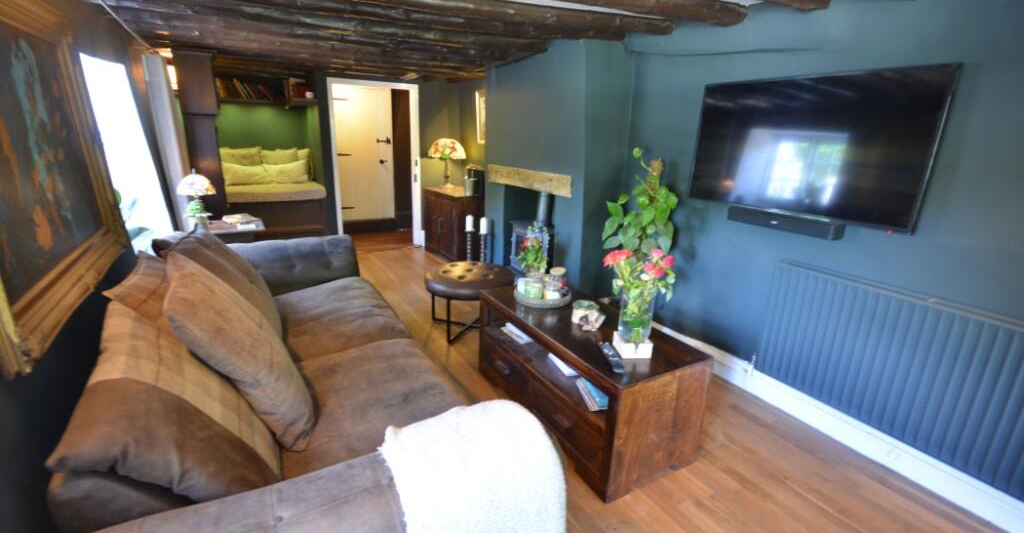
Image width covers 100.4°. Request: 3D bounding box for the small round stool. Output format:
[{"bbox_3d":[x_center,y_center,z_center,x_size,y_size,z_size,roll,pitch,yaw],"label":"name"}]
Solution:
[{"bbox_3d":[-0.327,0.263,3.374,0.700,0.450,0.700,2,17,-1],"label":"small round stool"}]

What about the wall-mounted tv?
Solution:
[{"bbox_3d":[1.337,-0.565,2.022,0.060,0.616,1.045,-7,18,-29],"label":"wall-mounted tv"}]

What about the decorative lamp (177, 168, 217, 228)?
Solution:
[{"bbox_3d":[-2.737,-0.583,3.730,0.280,0.517,0.280,-8,19,-29],"label":"decorative lamp"}]

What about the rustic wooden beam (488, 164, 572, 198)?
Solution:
[{"bbox_3d":[0.104,-0.732,3.565,0.110,0.152,1.309,-7,18,-29],"label":"rustic wooden beam"}]

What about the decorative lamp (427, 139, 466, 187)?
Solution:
[{"bbox_3d":[-0.770,-1.231,5.076,0.460,0.560,0.460,-7,18,-29],"label":"decorative lamp"}]

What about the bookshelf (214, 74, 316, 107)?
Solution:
[{"bbox_3d":[-2.905,-2.087,5.045,1.045,0.385,0.300,-7,18,-29],"label":"bookshelf"}]

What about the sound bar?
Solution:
[{"bbox_3d":[1.411,-0.243,2.249,0.100,0.075,0.545,-8,19,-29],"label":"sound bar"}]

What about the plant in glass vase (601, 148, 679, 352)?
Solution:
[{"bbox_3d":[0.583,-0.077,1.952,0.320,0.890,0.330,-8,19,-29],"label":"plant in glass vase"}]

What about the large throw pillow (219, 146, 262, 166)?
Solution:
[{"bbox_3d":[-3.346,-1.241,5.272,0.480,0.430,0.150,-8,4,-29],"label":"large throw pillow"}]

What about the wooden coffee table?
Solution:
[{"bbox_3d":[0.321,0.499,2.158,0.531,0.495,1.118,-7,18,-29],"label":"wooden coffee table"}]

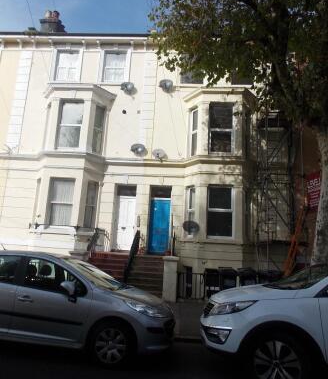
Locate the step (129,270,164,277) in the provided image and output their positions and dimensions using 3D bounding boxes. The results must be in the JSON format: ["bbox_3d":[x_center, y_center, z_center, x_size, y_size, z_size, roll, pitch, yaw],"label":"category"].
[{"bbox_3d":[-0.504,2.705,9.235,1.180,0.157,0.290,2,-11,4],"label":"step"}]

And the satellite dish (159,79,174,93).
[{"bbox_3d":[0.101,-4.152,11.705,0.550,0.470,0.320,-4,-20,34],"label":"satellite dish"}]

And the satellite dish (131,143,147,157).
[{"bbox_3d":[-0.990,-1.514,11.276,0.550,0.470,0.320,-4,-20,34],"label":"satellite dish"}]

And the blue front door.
[{"bbox_3d":[-0.136,1.449,11.281,0.800,2.090,0.070,2,-10,2],"label":"blue front door"}]

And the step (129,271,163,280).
[{"bbox_3d":[-0.518,2.815,9.579,1.220,0.170,0.290,2,-10,2],"label":"step"}]

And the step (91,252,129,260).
[{"bbox_3d":[-1.822,2.330,10.204,1.280,0.157,0.290,2,-11,4],"label":"step"}]

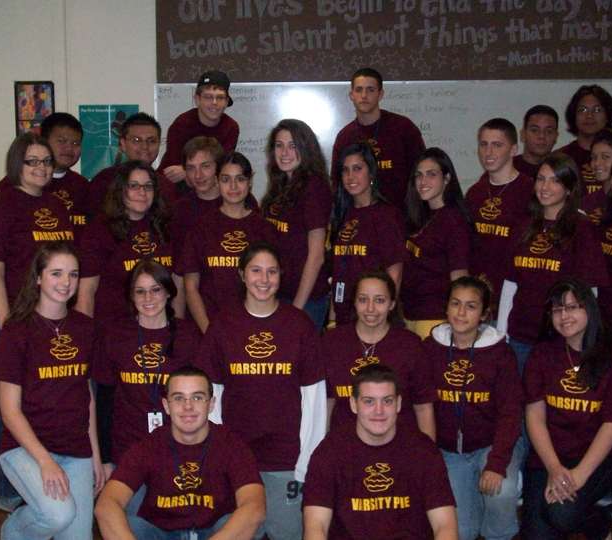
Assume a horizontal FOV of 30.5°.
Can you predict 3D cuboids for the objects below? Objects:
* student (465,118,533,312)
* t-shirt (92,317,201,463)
[{"bbox_3d":[0.866,0.168,5.044,0.500,1.682,0.320,6,10,40],"label":"student"},{"bbox_3d":[-0.642,0.489,4.520,0.440,0.600,0.270,-1,5,-8],"label":"t-shirt"}]

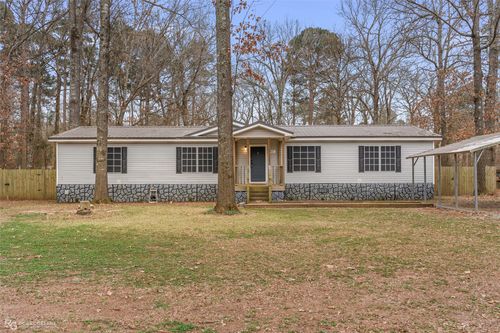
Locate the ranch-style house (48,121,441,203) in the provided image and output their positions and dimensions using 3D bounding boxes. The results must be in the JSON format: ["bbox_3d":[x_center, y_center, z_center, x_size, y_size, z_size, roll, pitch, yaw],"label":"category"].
[{"bbox_3d":[-0.240,-0.280,29.100,21.400,4.600,9.800,0,-1,0],"label":"ranch-style house"}]

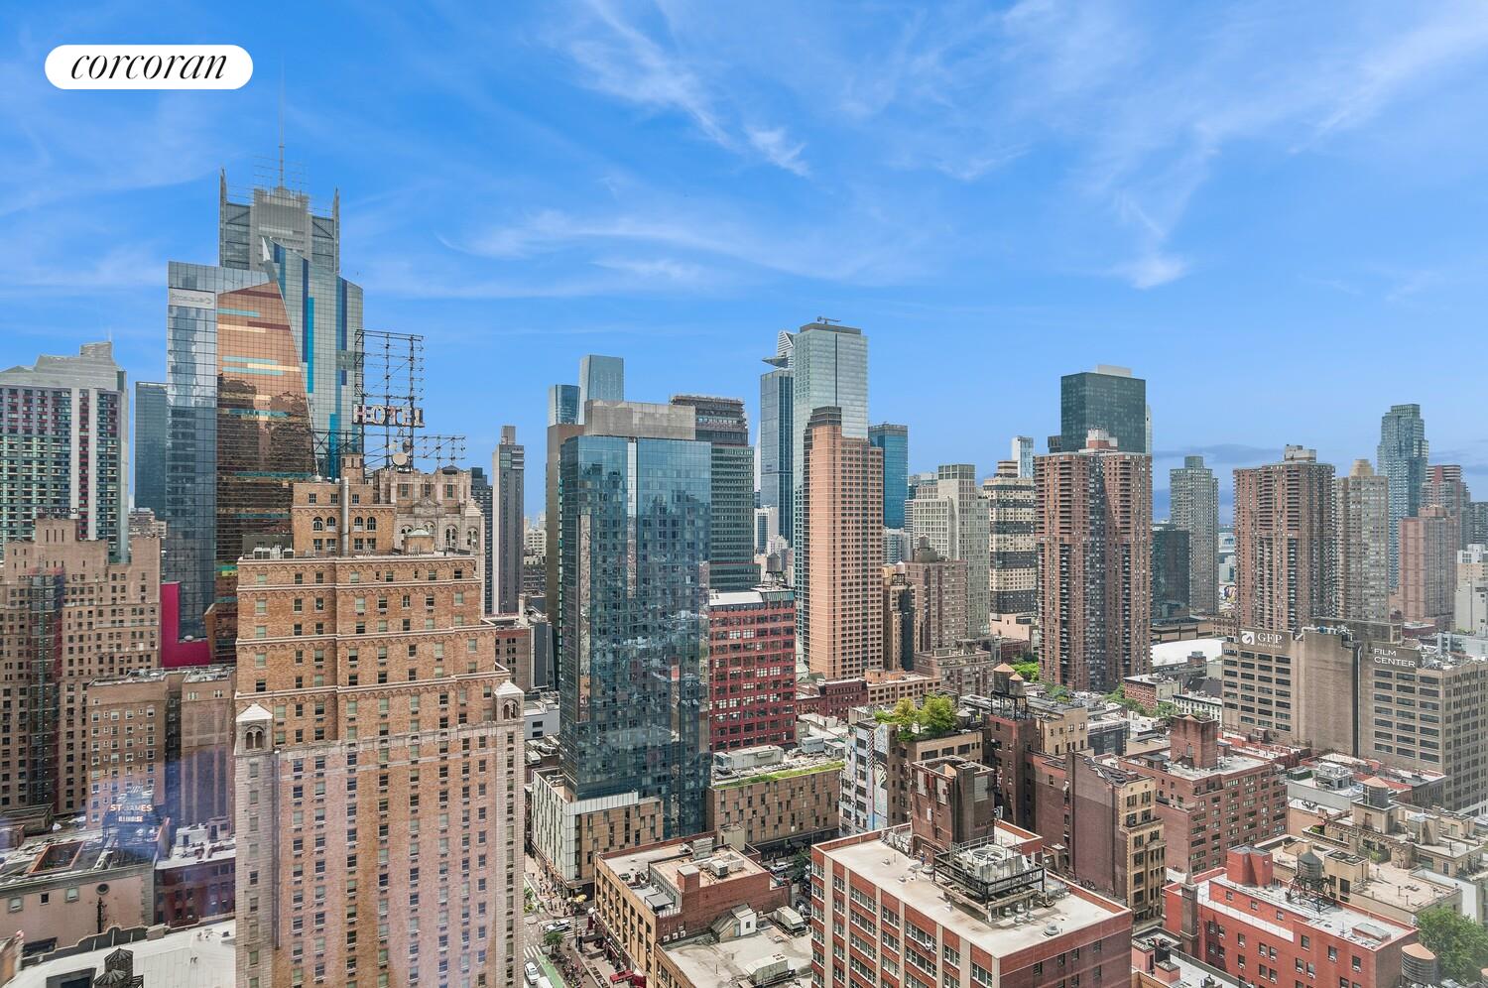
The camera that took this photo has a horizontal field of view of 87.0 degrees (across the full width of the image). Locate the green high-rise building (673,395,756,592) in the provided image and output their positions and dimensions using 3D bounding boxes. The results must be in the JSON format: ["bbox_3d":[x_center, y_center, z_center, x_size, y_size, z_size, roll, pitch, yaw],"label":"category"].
[{"bbox_3d":[-29.060,25.360,430.780,52.000,148.400,42.000,1,-1,-30],"label":"green high-rise building"}]

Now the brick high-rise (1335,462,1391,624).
[{"bbox_3d":[437.400,42.810,565.820,41.000,130.800,26.000,1,-1,-30],"label":"brick high-rise"}]

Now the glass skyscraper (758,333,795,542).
[{"bbox_3d":[60.450,-56.930,1143.450,63.900,345.100,63.900,0,-1,-29],"label":"glass skyscraper"}]

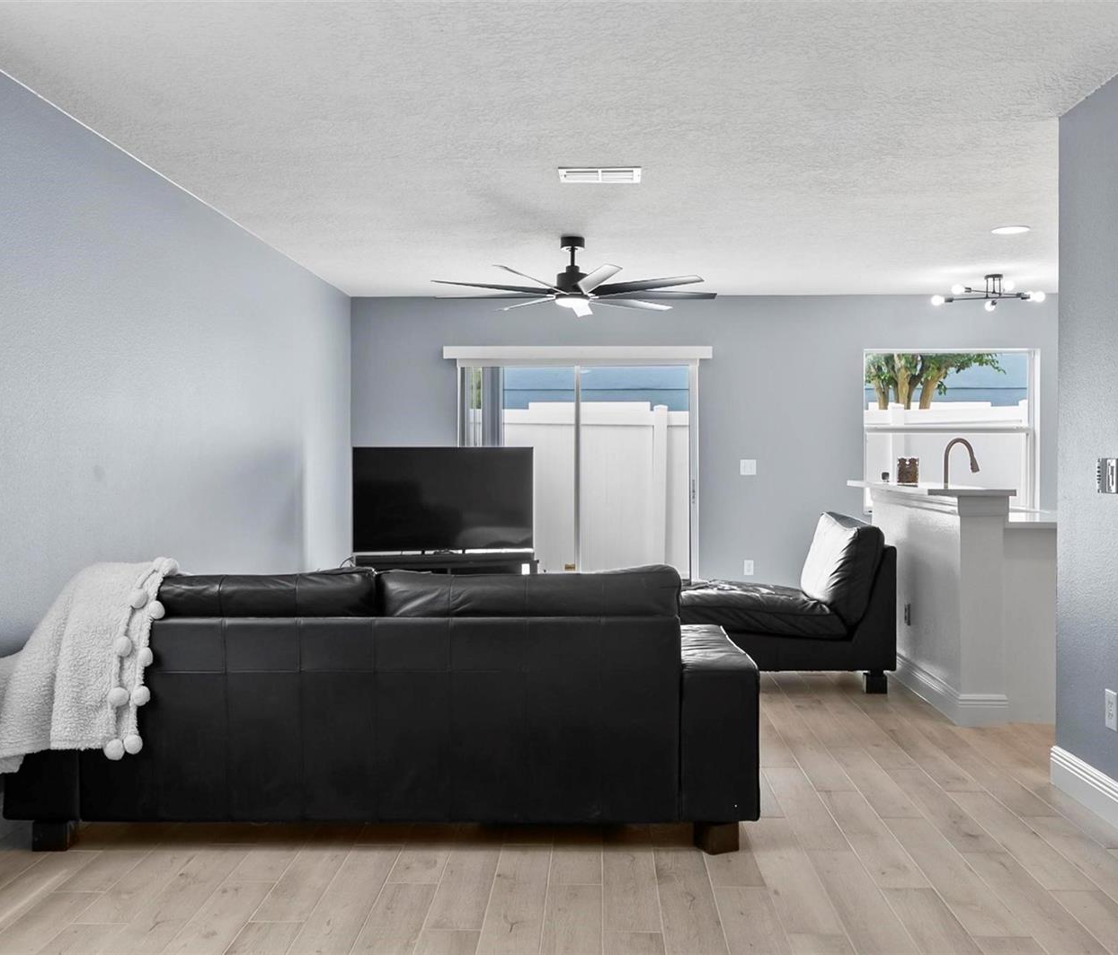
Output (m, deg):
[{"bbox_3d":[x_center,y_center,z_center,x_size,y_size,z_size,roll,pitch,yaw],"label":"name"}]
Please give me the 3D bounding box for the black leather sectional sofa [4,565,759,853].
[{"bbox_3d":[-0.539,0.708,3.607,2.300,0.870,0.940,0,1,0],"label":"black leather sectional sofa"}]

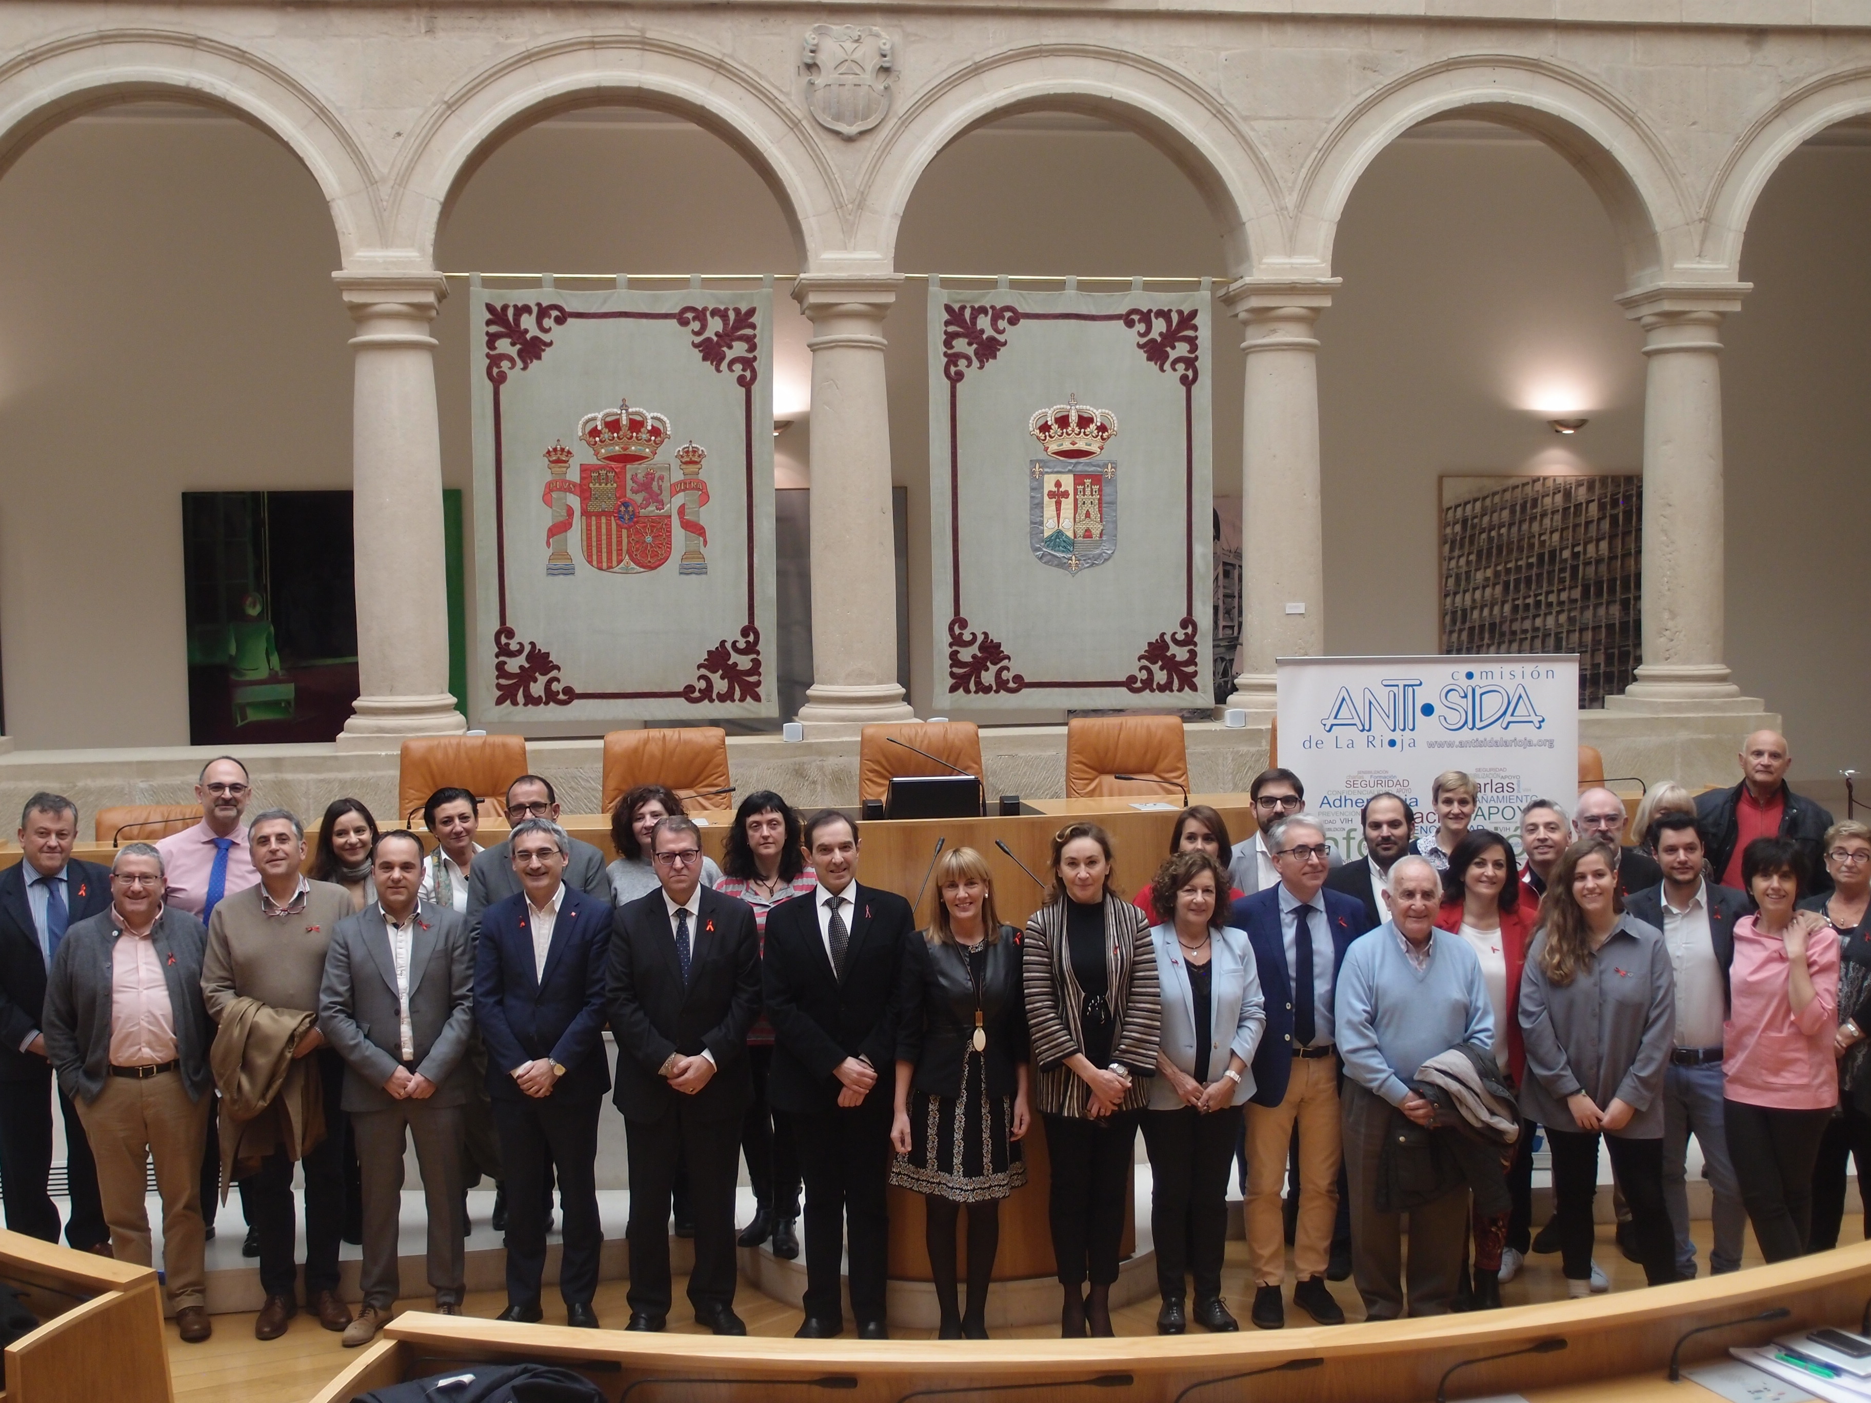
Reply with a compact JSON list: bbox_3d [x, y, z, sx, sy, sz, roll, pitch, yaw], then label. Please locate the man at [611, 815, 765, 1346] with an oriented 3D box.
[{"bbox_3d":[-0.872,1.283,7.125,0.530,1.781,0.380,-1,3,-7],"label":"man"}]

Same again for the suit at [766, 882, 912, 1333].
[{"bbox_3d":[-0.334,1.384,7.063,0.520,1.505,0.340,-1,3,-3],"label":"suit"}]

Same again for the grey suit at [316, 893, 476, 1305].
[{"bbox_3d":[-1.862,1.398,7.099,0.530,1.444,0.340,-2,3,-15],"label":"grey suit"}]

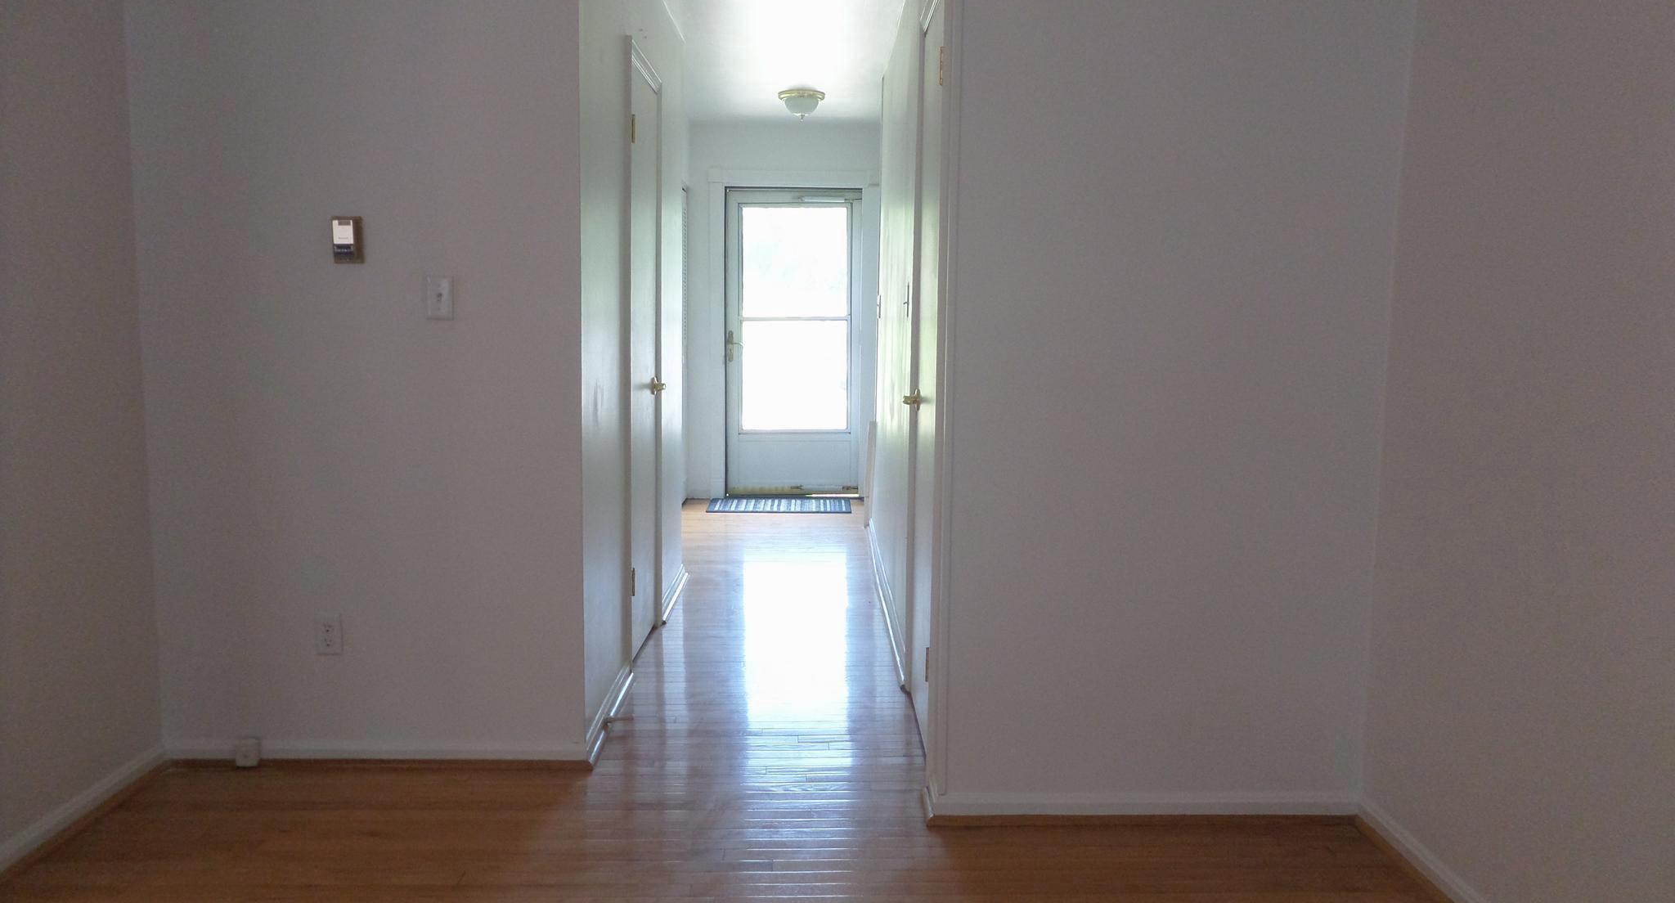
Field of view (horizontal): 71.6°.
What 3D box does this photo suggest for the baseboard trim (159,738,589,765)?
[{"bbox_3d":[-1.254,0.822,3.170,1.170,0.067,0.025,1,7,-1],"label":"baseboard trim"}]

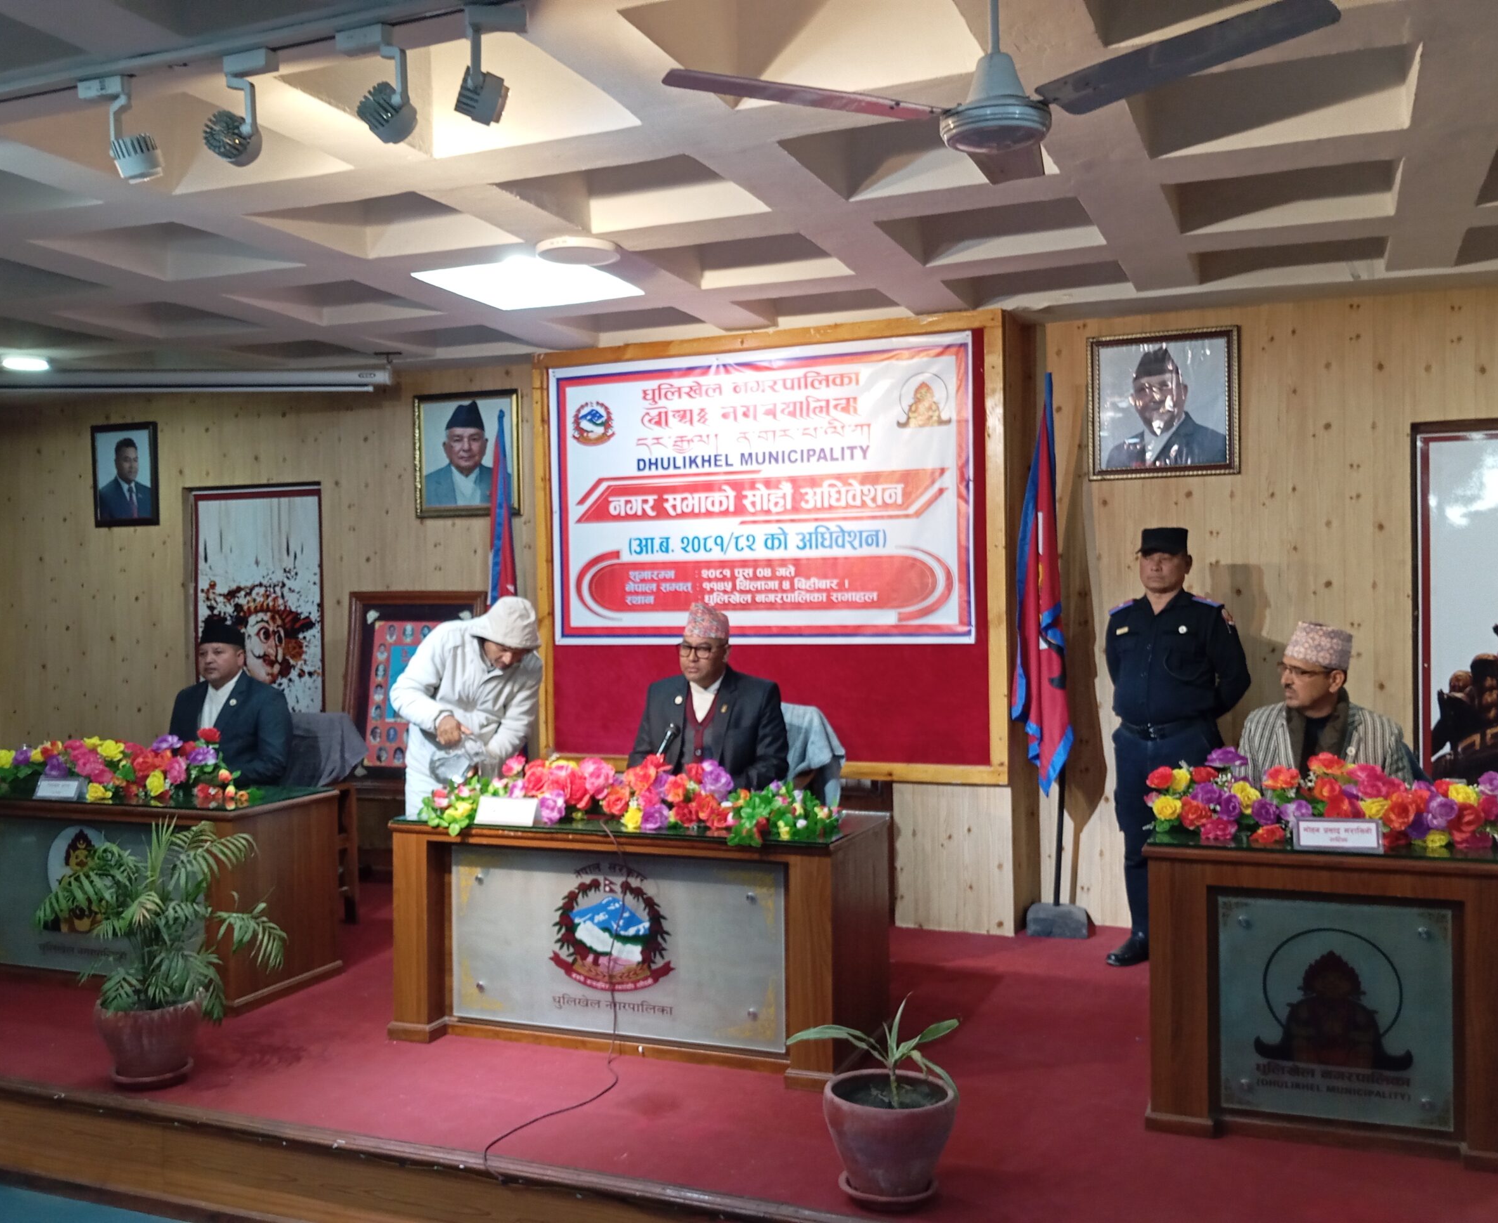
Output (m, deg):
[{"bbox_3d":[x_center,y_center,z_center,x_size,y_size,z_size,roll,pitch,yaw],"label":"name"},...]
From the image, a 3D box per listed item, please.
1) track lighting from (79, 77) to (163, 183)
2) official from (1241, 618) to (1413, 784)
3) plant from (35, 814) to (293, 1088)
[{"bbox_3d":[-1.402,-1.065,2.940,0.140,0.220,0.140,-1,0,37],"label":"track lighting"},{"bbox_3d":[1.771,0.708,4.029,0.560,1.360,0.720,-1,0,27],"label":"official"},{"bbox_3d":[-1.830,1.051,4.087,0.764,0.794,0.666,-1,0,-24],"label":"plant"}]

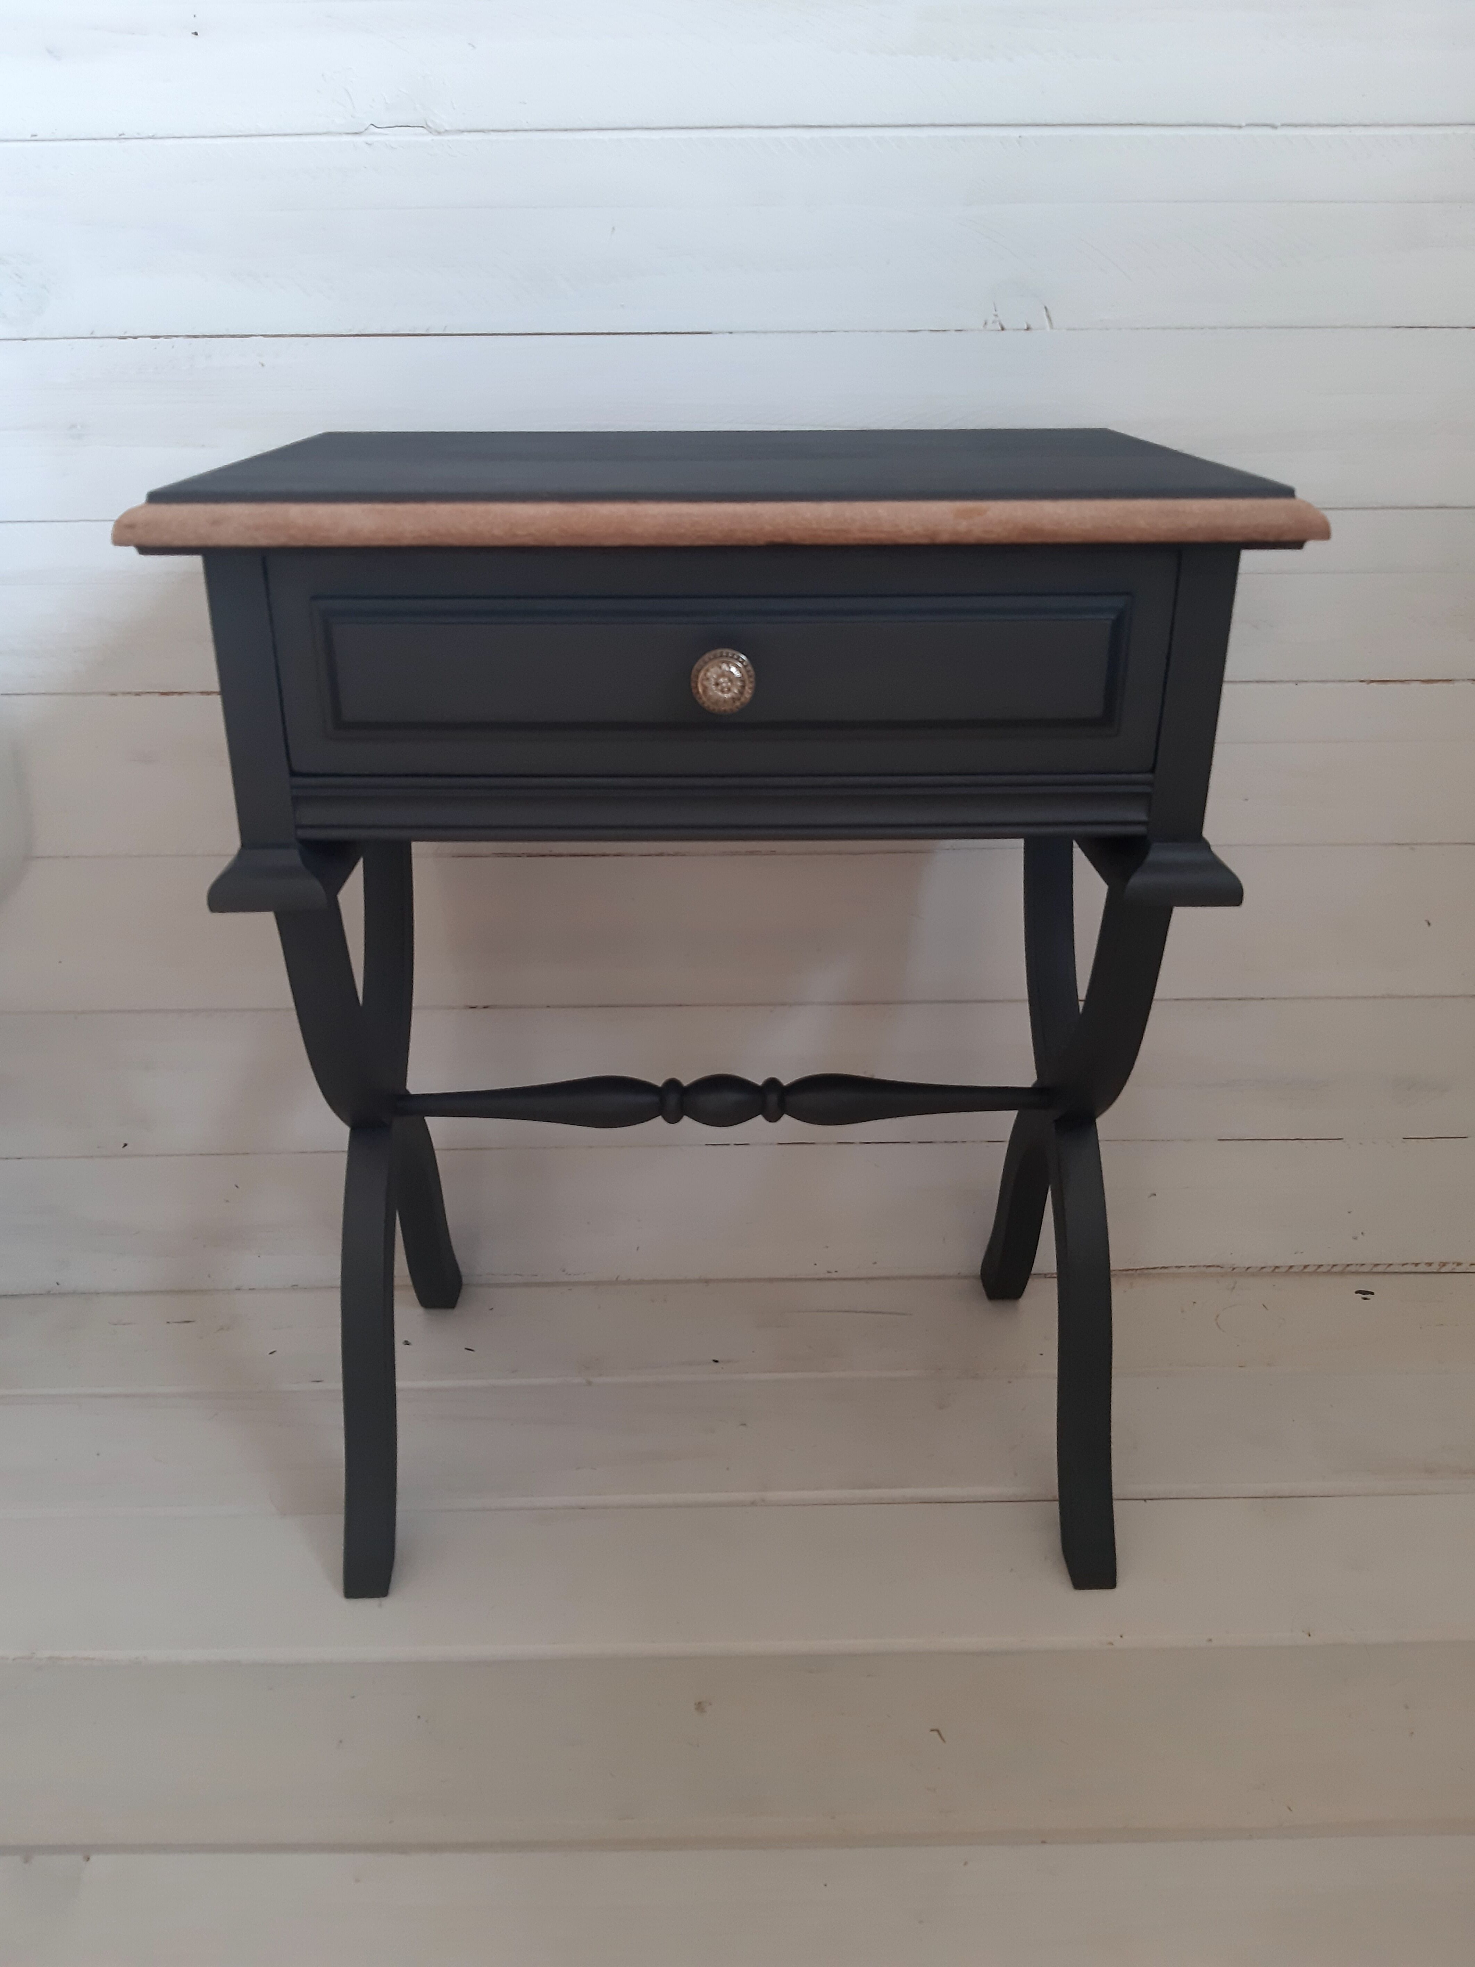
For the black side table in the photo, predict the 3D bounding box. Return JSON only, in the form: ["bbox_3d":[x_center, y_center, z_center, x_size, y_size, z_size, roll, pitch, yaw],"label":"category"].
[{"bbox_3d":[-0.008,0.015,0.978,0.540,0.668,0.374,-1,24,-1],"label":"black side table"}]

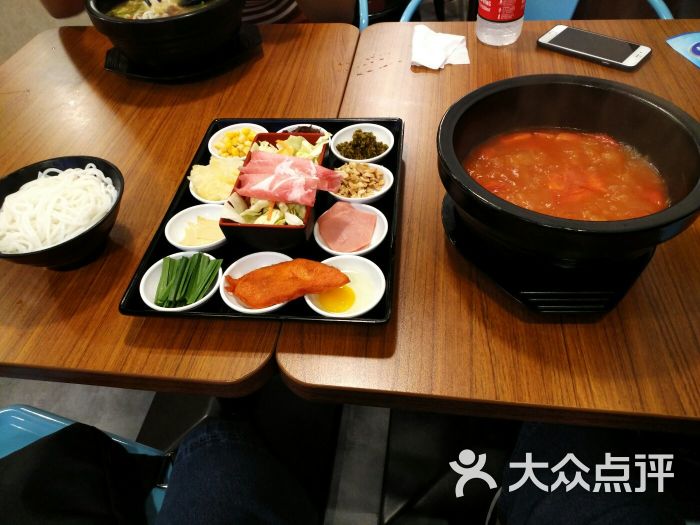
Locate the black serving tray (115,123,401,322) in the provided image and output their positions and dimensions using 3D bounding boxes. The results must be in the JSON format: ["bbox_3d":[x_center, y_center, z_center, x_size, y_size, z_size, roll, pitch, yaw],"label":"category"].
[{"bbox_3d":[-0.072,-0.060,0.606,0.249,0.024,0.324,1,47,7],"label":"black serving tray"}]

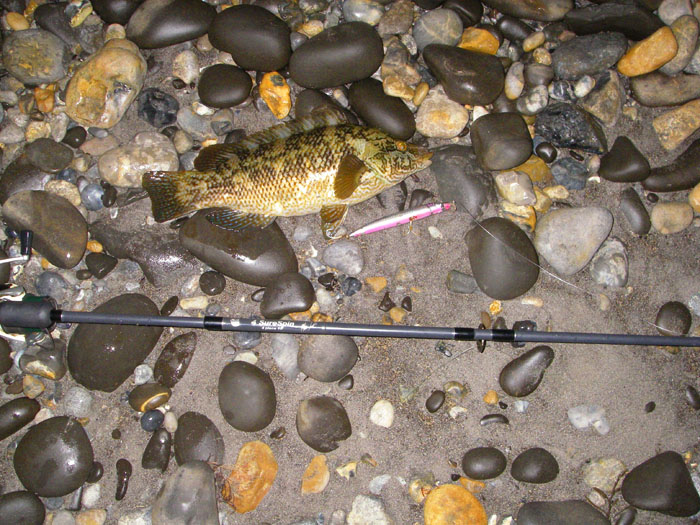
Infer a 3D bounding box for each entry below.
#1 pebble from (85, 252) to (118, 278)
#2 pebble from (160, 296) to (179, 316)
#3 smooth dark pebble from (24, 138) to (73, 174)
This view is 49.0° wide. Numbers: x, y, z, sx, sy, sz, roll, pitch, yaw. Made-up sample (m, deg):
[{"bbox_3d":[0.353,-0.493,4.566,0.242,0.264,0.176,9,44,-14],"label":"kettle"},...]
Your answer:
[{"bbox_3d":[-0.286,-0.001,0.882,0.029,0.018,0.033,-44,78,-12],"label":"pebble"},{"bbox_3d":[-0.221,0.054,0.940,0.014,0.010,0.027,28,77,7],"label":"pebble"},{"bbox_3d":[-0.347,-0.124,0.886,0.057,0.022,0.037,11,78,2],"label":"smooth dark pebble"}]

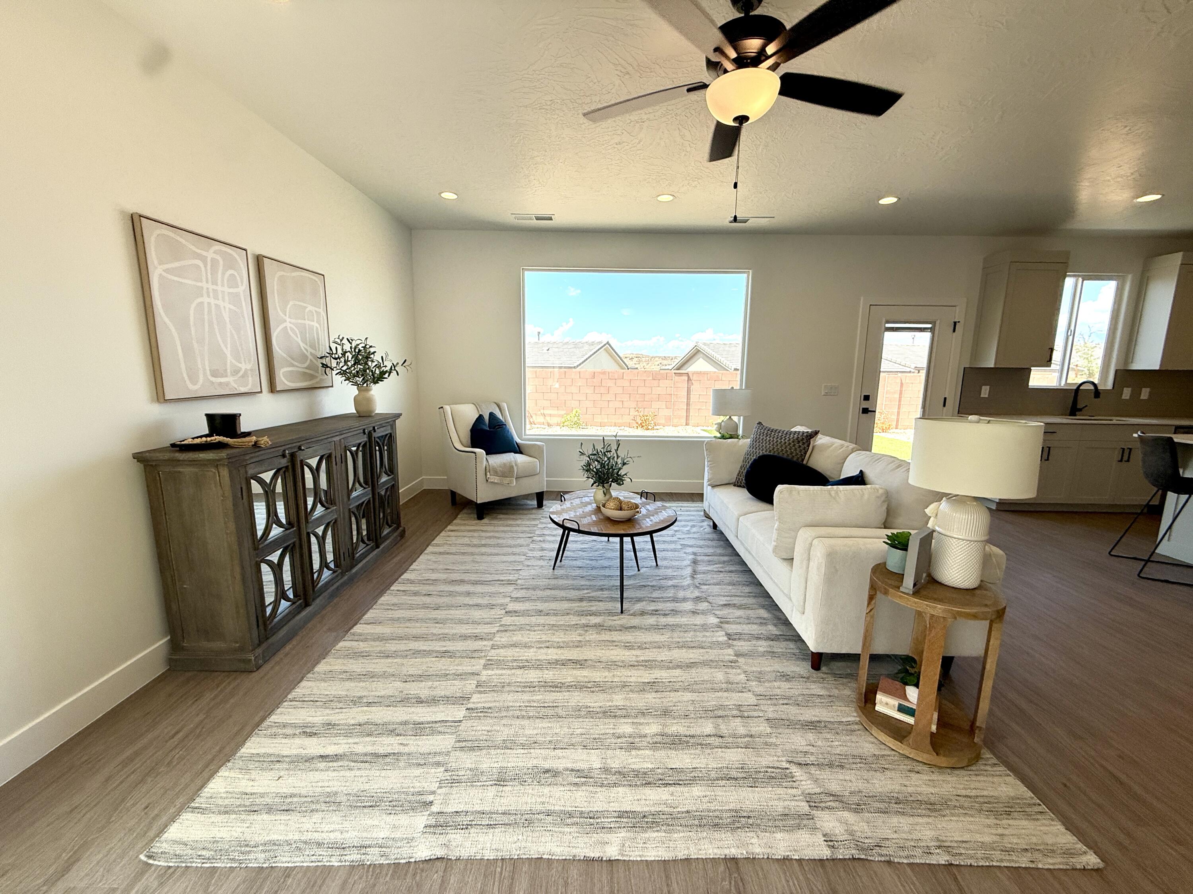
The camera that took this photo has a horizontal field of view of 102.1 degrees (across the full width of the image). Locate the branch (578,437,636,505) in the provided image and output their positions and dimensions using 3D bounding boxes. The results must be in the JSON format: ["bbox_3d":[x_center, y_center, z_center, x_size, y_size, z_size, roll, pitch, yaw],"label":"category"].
[{"bbox_3d":[0.061,0.154,3.016,0.365,0.460,0.340,1,9,0],"label":"branch"}]

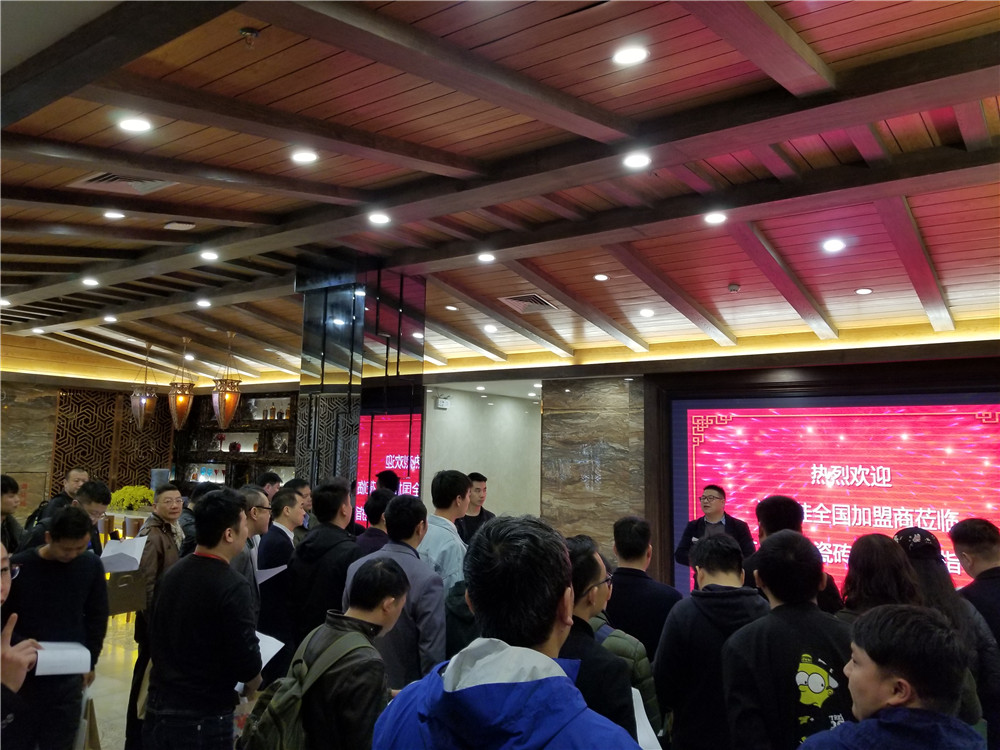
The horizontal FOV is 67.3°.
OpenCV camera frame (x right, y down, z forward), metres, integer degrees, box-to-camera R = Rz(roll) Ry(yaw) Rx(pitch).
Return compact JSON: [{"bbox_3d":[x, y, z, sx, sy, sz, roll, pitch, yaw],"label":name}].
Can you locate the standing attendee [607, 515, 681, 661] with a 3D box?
[{"bbox_3d":[0.621,1.477,3.468,0.500,1.635,0.300,-1,-6,23],"label":"standing attendee"}]

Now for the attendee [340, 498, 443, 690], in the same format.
[{"bbox_3d":[-0.477,1.394,3.264,0.530,1.722,0.330,-3,-7,38],"label":"attendee"}]

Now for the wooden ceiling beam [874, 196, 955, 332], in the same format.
[{"bbox_3d":[2.894,-0.723,5.146,0.148,0.081,2.428,-3,-17,36],"label":"wooden ceiling beam"}]

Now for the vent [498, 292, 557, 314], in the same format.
[{"bbox_3d":[0.269,-0.661,6.957,0.420,0.035,0.420,-3,-17,36],"label":"vent"}]

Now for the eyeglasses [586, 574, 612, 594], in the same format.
[{"bbox_3d":[0.253,0.645,2.300,0.140,0.047,0.145,-4,-7,42],"label":"eyeglasses"}]

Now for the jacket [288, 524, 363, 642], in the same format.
[{"bbox_3d":[-0.780,1.037,3.500,0.290,0.690,0.470,6,-7,-42],"label":"jacket"}]

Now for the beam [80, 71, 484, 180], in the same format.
[{"bbox_3d":[-0.725,-1.036,3.243,0.143,0.077,2.112,-3,3,36],"label":"beam"}]

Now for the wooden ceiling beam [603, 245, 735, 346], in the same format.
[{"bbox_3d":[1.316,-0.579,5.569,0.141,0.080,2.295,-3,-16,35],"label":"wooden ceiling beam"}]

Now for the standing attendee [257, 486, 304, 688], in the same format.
[{"bbox_3d":[-1.344,1.542,4.617,0.320,1.666,0.500,4,-6,-28],"label":"standing attendee"}]

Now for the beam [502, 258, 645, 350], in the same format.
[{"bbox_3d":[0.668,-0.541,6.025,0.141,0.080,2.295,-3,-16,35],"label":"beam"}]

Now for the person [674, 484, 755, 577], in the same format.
[{"bbox_3d":[1.555,1.665,5.419,0.550,1.710,0.360,-1,-6,24],"label":"person"}]

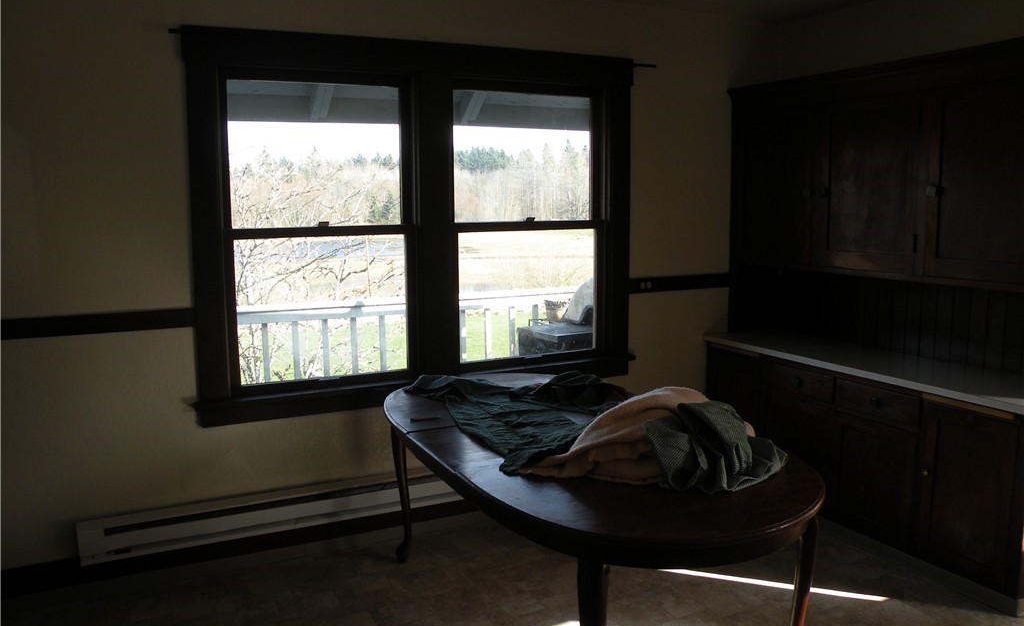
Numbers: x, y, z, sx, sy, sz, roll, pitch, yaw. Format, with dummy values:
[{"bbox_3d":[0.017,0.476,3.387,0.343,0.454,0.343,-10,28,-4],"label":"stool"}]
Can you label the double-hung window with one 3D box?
[{"bbox_3d":[-0.350,-0.412,3.814,2.203,1.670,0.120,-4,9,-25],"label":"double-hung window"}]

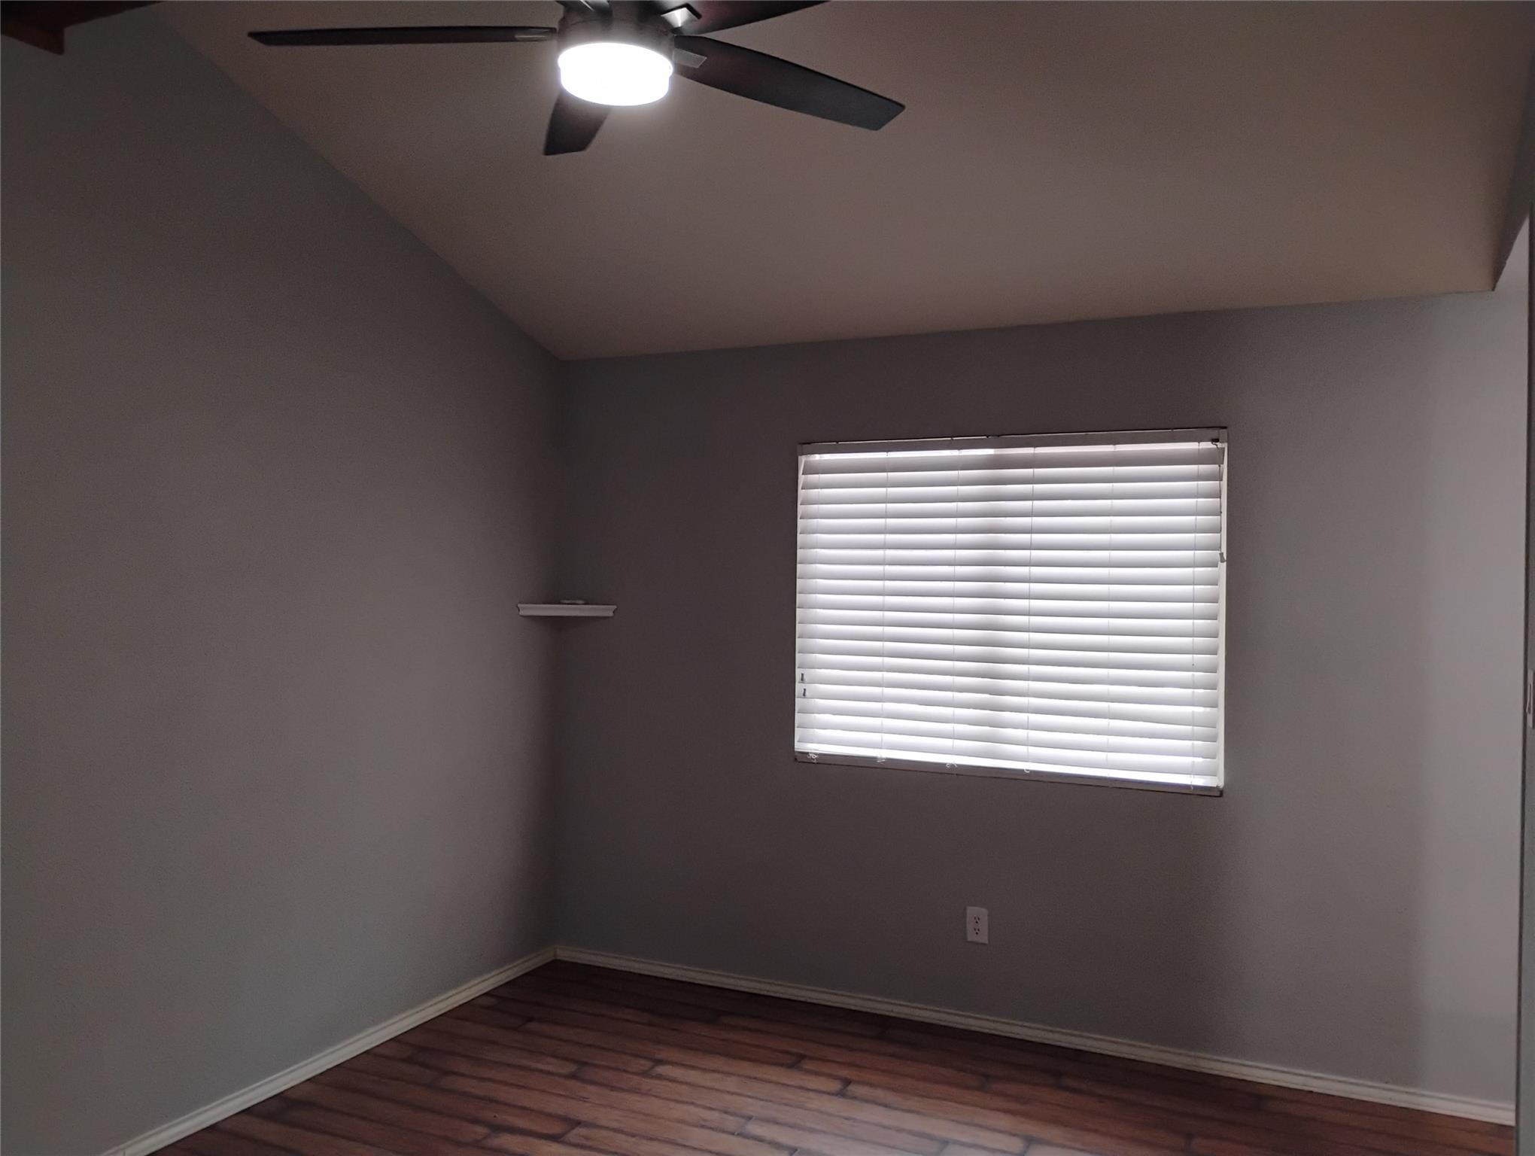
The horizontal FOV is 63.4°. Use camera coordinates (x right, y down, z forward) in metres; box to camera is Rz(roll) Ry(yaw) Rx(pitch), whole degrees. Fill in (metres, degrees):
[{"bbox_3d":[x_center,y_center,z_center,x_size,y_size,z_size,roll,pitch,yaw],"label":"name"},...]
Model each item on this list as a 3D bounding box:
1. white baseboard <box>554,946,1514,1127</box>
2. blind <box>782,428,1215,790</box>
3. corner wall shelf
[{"bbox_3d":[0.665,1.533,4.311,3.384,0.062,0.015,1,0,25],"label":"white baseboard"},{"bbox_3d":[0.792,0.101,4.287,1.478,1.172,0.060,1,0,25],"label":"blind"},{"bbox_3d":[-0.814,0.127,4.944,0.387,0.043,0.194,0,0,-20],"label":"corner wall shelf"}]

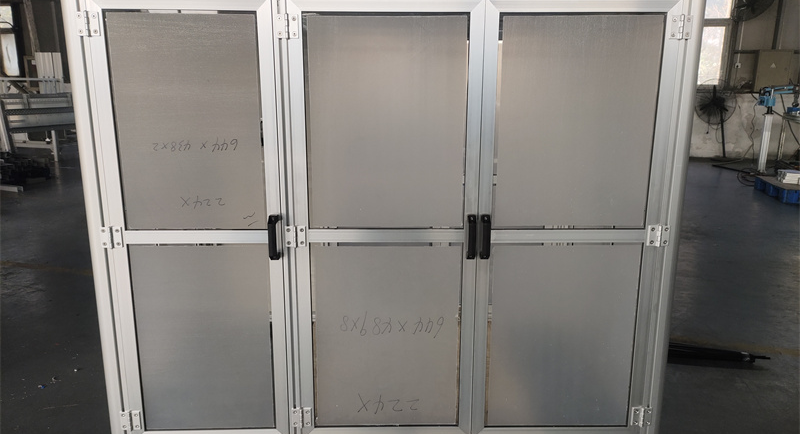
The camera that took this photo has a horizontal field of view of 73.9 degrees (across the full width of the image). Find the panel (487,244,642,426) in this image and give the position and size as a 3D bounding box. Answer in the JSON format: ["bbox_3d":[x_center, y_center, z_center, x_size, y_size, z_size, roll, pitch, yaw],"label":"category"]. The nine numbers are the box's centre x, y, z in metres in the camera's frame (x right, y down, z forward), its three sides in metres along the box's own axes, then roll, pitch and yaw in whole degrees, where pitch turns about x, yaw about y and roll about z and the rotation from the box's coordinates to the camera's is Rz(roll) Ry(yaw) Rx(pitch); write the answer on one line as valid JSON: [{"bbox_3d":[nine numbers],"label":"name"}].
[{"bbox_3d":[0.551,0.412,1.804,0.489,0.644,0.006,0,11,-1],"label":"panel"}]

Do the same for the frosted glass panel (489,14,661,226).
[{"bbox_3d":[0.552,-0.287,1.662,0.489,0.644,0.006,0,11,-1],"label":"frosted glass panel"}]

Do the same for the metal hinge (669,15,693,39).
[{"bbox_3d":[0.840,-0.566,1.583,0.065,0.071,0.012,0,11,-1],"label":"metal hinge"}]

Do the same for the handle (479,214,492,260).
[{"bbox_3d":[0.272,0.062,1.684,0.029,0.138,0.043,0,11,-1],"label":"handle"}]

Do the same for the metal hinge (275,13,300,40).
[{"bbox_3d":[-0.330,-0.561,1.567,0.065,0.071,0.012,0,11,-1],"label":"metal hinge"}]

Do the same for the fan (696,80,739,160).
[{"bbox_3d":[5.579,-1.676,9.250,0.760,1.420,0.500,11,16,41],"label":"fan"}]

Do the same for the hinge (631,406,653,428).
[{"bbox_3d":[0.836,0.691,1.837,0.067,0.067,0.012,0,11,-1],"label":"hinge"}]

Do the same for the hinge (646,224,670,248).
[{"bbox_3d":[0.833,0.061,1.712,0.067,0.067,0.012,0,11,-1],"label":"hinge"}]

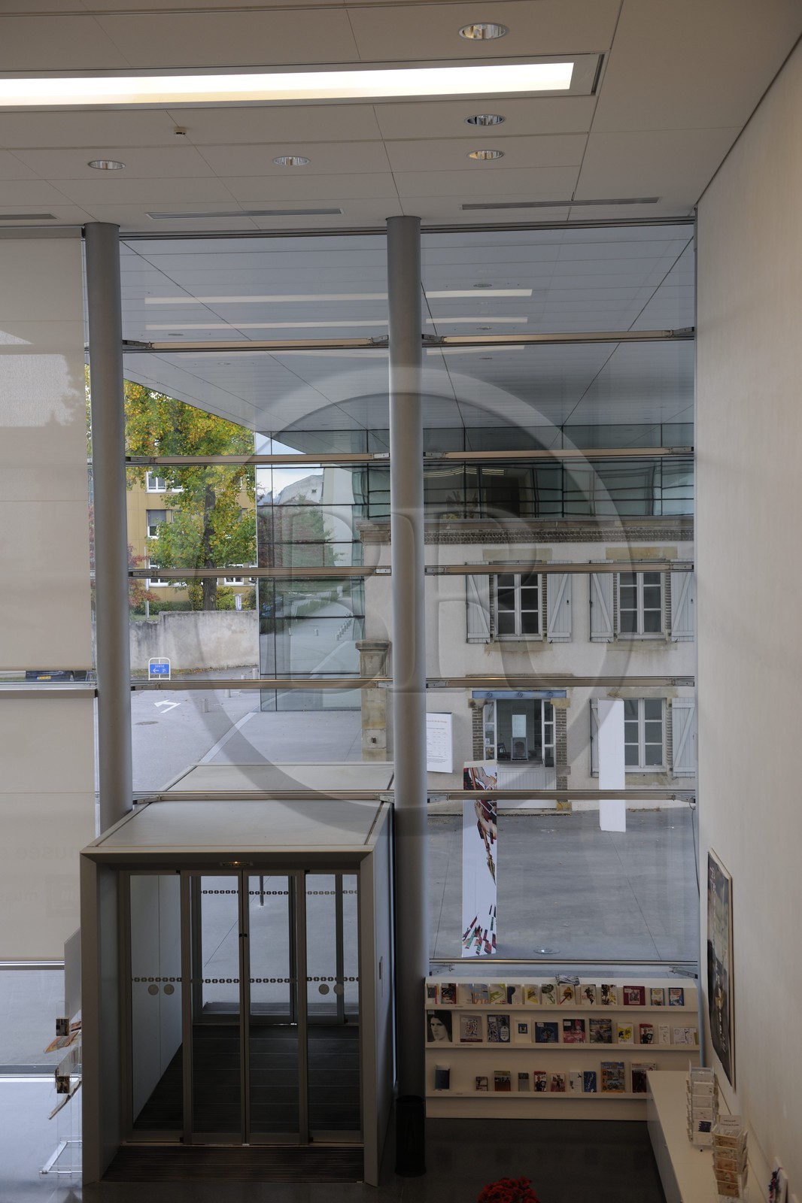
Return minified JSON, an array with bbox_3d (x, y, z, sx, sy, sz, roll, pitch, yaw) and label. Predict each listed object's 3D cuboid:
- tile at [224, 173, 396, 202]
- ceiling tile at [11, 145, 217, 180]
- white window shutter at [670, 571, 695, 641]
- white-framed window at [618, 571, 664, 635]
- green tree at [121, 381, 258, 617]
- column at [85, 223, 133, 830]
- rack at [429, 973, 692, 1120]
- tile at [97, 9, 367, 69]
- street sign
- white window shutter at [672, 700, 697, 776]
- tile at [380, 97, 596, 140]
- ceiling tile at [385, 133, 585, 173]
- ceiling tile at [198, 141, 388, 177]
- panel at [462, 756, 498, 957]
[{"bbox_3d":[-0.783,-3.644,13.195,1.476,0.030,0.998,-1,3,3],"label":"tile"},{"bbox_3d":[-2.340,-3.599,12.306,1.503,0.025,1.070,-1,3,4],"label":"ceiling tile"},{"bbox_3d":[5.755,0.000,30.702,0.504,1.686,0.050,-1,3,3],"label":"white window shutter"},{"bbox_3d":[4.814,-0.023,30.156,0.916,1.538,0.120,-1,3,4],"label":"white-framed window"},{"bbox_3d":[-10.438,-6.398,75.560,10.000,14.000,10.000,-1,3,4],"label":"green tree"},{"bbox_3d":[-2.896,0.633,15.071,0.327,8.649,0.327,-1,3,3],"label":"column"},{"bbox_3d":[1.538,4.281,14.391,2.593,1.272,0.445,-1,3,4],"label":"rack"},{"bbox_3d":[-1.021,-3.438,9.158,1.476,0.030,0.936,-1,3,3],"label":"tile"},{"bbox_3d":[-8.478,2.442,52.791,0.780,0.942,0.060,-1,3,3],"label":"street sign"},{"bbox_3d":[5.519,2.647,29.241,0.470,1.548,0.050,-1,3,4],"label":"white window shutter"},{"bbox_3d":[0.622,-3.553,11.027,1.571,0.030,0.980,-1,3,3],"label":"tile"},{"bbox_3d":[0.684,-3.606,12.064,1.571,0.030,1.063,-1,3,3],"label":"ceiling tile"},{"bbox_3d":[-0.842,-3.592,12.169,1.476,0.030,1.048,-1,3,3],"label":"ceiling tile"},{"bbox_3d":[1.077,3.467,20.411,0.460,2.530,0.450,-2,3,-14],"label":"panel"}]

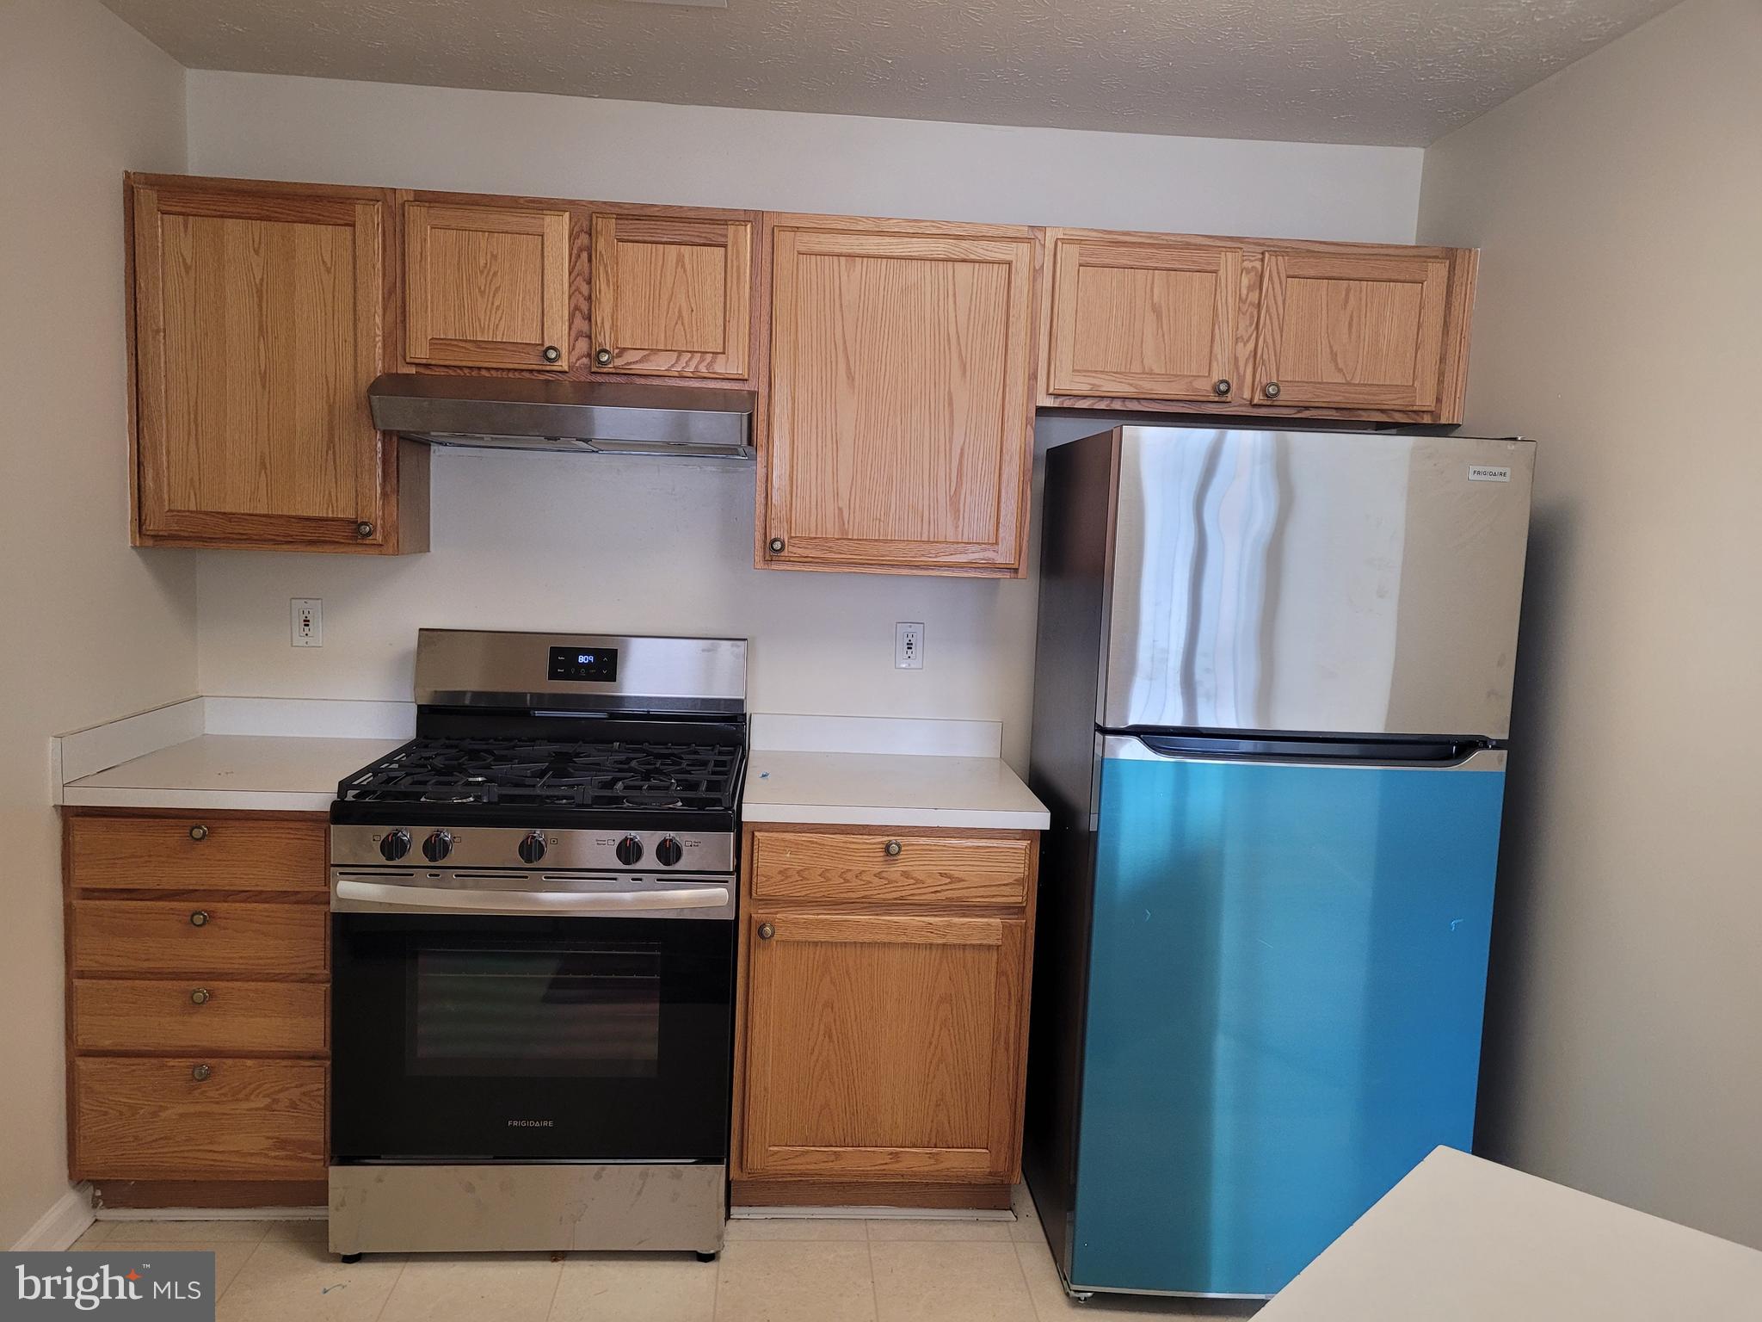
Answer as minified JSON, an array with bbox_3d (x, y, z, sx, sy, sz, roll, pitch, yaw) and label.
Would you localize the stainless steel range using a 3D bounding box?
[{"bbox_3d":[-0.687,0.561,2.843,0.760,1.190,0.729,2,6,-4],"label":"stainless steel range"}]

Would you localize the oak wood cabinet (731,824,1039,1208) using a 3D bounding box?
[{"bbox_3d":[-0.015,0.725,2.998,0.601,0.861,0.630,2,6,-4],"label":"oak wood cabinet"}]

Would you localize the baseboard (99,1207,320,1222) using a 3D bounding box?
[{"bbox_3d":[-1.344,1.133,2.717,0.510,0.028,0.015,2,6,-4],"label":"baseboard"}]

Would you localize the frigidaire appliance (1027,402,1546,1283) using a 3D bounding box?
[{"bbox_3d":[0.758,0.374,2.858,0.756,1.672,0.790,2,6,-3],"label":"frigidaire appliance"}]

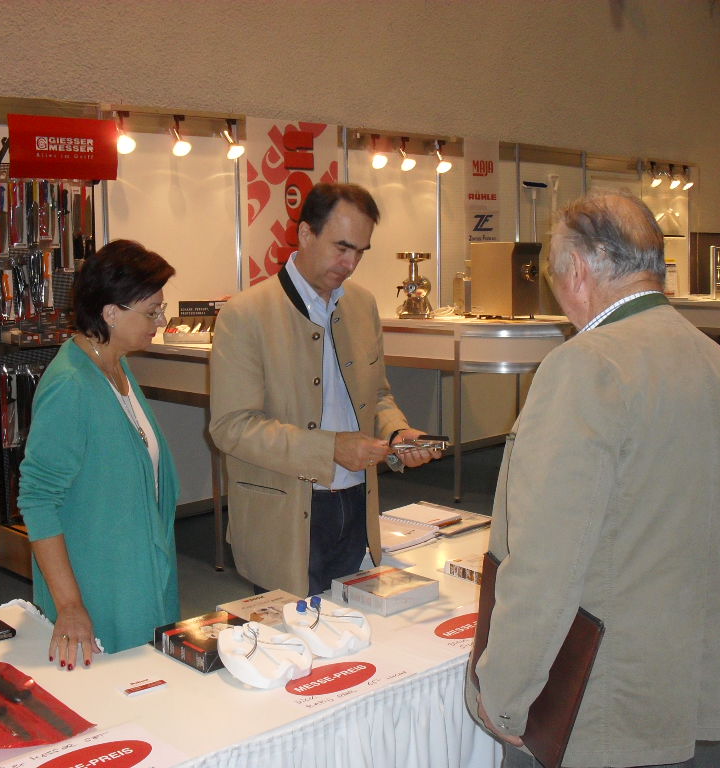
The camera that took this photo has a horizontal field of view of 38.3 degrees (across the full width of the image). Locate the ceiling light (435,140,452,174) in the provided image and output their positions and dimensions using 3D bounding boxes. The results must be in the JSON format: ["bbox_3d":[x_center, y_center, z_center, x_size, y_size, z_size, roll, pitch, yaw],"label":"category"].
[{"bbox_3d":[0.642,-1.740,7.956,0.101,0.252,0.121,-8,10,-42],"label":"ceiling light"}]

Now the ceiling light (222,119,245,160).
[{"bbox_3d":[-0.785,-1.526,6.450,0.100,0.230,0.140,-8,10,-43],"label":"ceiling light"}]

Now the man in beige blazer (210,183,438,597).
[{"bbox_3d":[-0.077,0.400,2.694,0.600,1.820,0.480,-7,9,-40],"label":"man in beige blazer"}]

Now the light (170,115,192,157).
[{"bbox_3d":[-1.071,-1.480,6.178,0.100,0.230,0.140,-8,10,-43],"label":"light"}]

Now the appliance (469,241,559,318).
[{"bbox_3d":[1.038,-0.731,7.280,0.312,0.514,0.393,-8,10,-42],"label":"appliance"}]

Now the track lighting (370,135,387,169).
[{"bbox_3d":[0.131,-1.644,7.323,0.100,0.230,0.140,-8,10,-43],"label":"track lighting"}]

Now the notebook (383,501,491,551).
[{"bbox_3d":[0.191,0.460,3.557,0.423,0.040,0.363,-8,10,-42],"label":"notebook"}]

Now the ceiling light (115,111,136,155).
[{"bbox_3d":[-1.379,-1.479,6.088,0.101,0.252,0.121,-8,10,-42],"label":"ceiling light"}]

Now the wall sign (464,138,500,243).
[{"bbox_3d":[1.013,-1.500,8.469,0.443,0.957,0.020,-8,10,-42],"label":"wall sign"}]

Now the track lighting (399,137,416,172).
[{"bbox_3d":[0.357,-1.709,7.692,0.101,0.252,0.121,-8,10,-42],"label":"track lighting"}]

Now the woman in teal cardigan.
[{"bbox_3d":[-0.557,0.523,2.334,0.370,1.680,0.470,5,9,38],"label":"woman in teal cardigan"}]

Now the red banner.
[{"bbox_3d":[-1.561,-1.241,5.470,0.615,0.320,0.120,-8,10,-43],"label":"red banner"}]

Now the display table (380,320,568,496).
[{"bbox_3d":[0.860,0.122,7.391,1.057,1.208,1.510,-8,10,-42],"label":"display table"}]

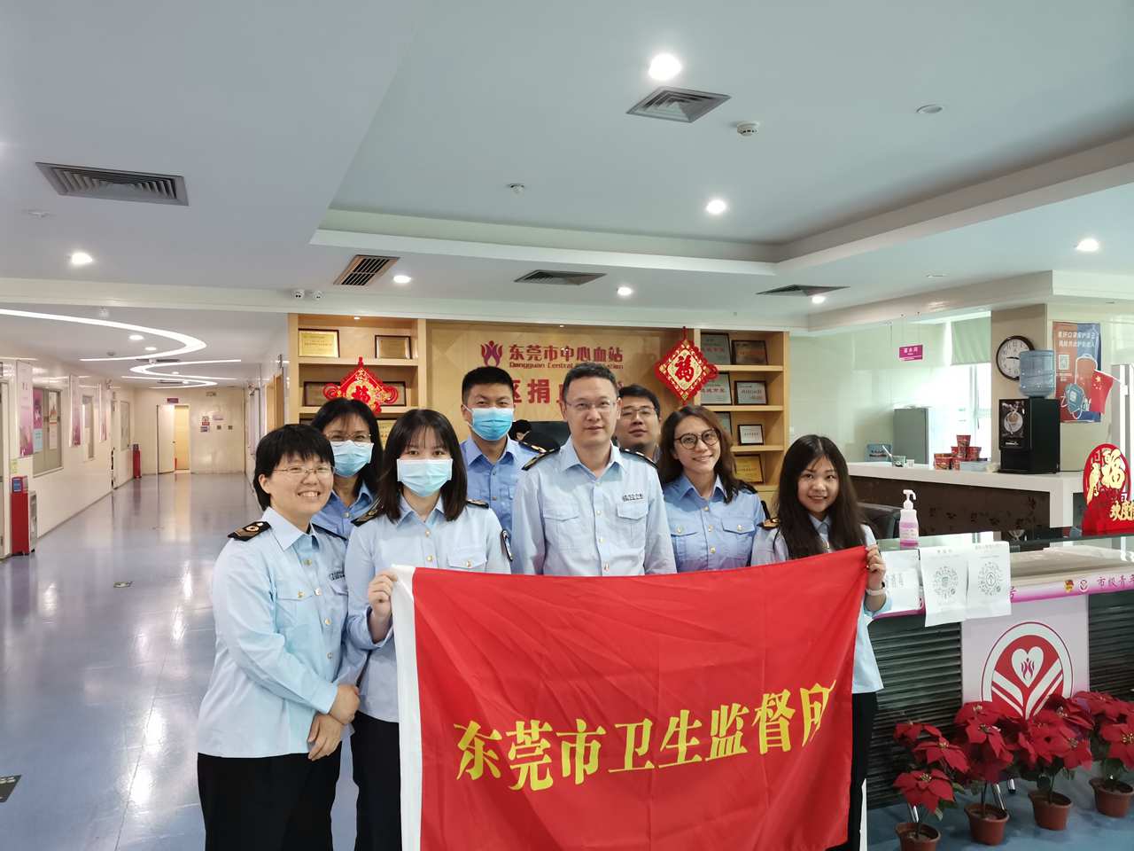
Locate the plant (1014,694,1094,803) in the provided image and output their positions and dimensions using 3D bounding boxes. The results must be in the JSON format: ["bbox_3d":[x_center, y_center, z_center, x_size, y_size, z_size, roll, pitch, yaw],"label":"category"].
[{"bbox_3d":[1.866,1.241,3.264,0.297,0.416,0.297,0,1,0],"label":"plant"}]

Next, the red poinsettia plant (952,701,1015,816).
[{"bbox_3d":[1.601,1.259,3.255,0.240,0.410,0.240,-1,1,-22],"label":"red poinsettia plant"}]

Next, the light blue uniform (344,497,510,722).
[{"bbox_3d":[-0.346,0.449,2.110,0.430,0.580,0.280,0,1,-8],"label":"light blue uniform"}]

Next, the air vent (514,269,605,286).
[{"bbox_3d":[-0.064,-1.222,7.081,0.591,0.050,0.591,-1,1,-22],"label":"air vent"}]

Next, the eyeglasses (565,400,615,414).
[{"bbox_3d":[0.069,-0.056,2.440,0.140,0.040,0.135,0,1,0],"label":"eyeglasses"}]

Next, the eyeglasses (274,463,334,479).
[{"bbox_3d":[-0.630,0.112,2.020,0.135,0.038,0.135,-1,1,-34],"label":"eyeglasses"}]

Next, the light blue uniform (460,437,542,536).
[{"bbox_3d":[-0.239,0.387,2.853,0.480,0.700,0.270,0,1,-6],"label":"light blue uniform"}]

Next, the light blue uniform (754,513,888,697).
[{"bbox_3d":[0.751,0.525,2.530,0.410,0.560,0.310,0,1,3],"label":"light blue uniform"}]

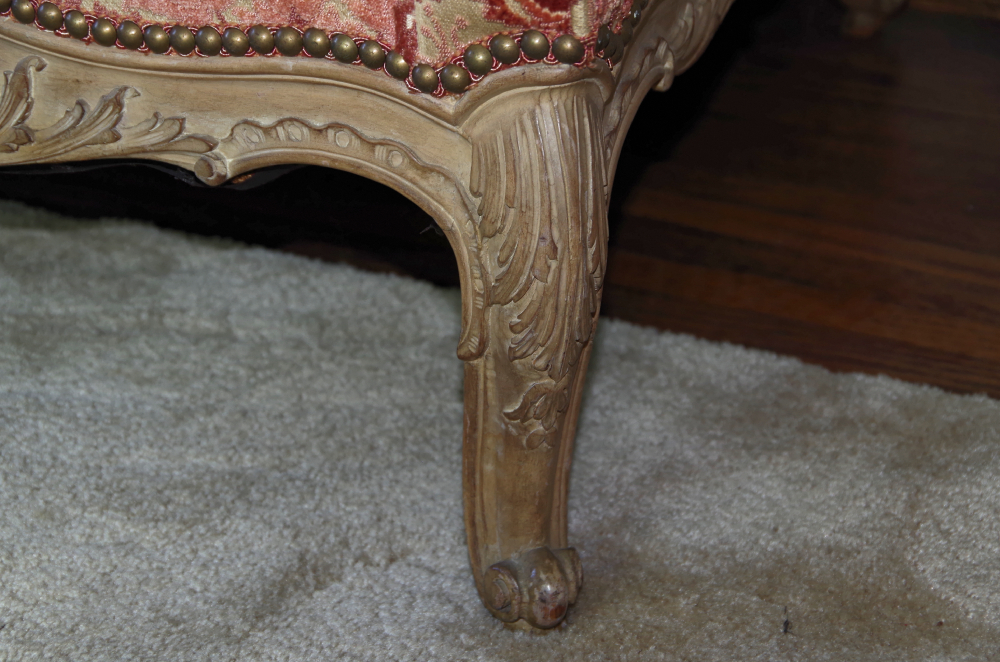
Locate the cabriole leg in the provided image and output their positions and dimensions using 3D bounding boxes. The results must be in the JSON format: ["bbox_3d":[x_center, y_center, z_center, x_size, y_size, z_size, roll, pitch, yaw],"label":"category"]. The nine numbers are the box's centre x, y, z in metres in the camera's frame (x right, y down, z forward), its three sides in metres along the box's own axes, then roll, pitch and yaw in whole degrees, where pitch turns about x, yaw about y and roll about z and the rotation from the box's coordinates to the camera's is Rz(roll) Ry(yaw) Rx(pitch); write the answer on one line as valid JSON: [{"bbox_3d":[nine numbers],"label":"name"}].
[{"bbox_3d":[0.012,0.007,0.940,0.058,0.252,0.066,-10,28,-20],"label":"cabriole leg"}]

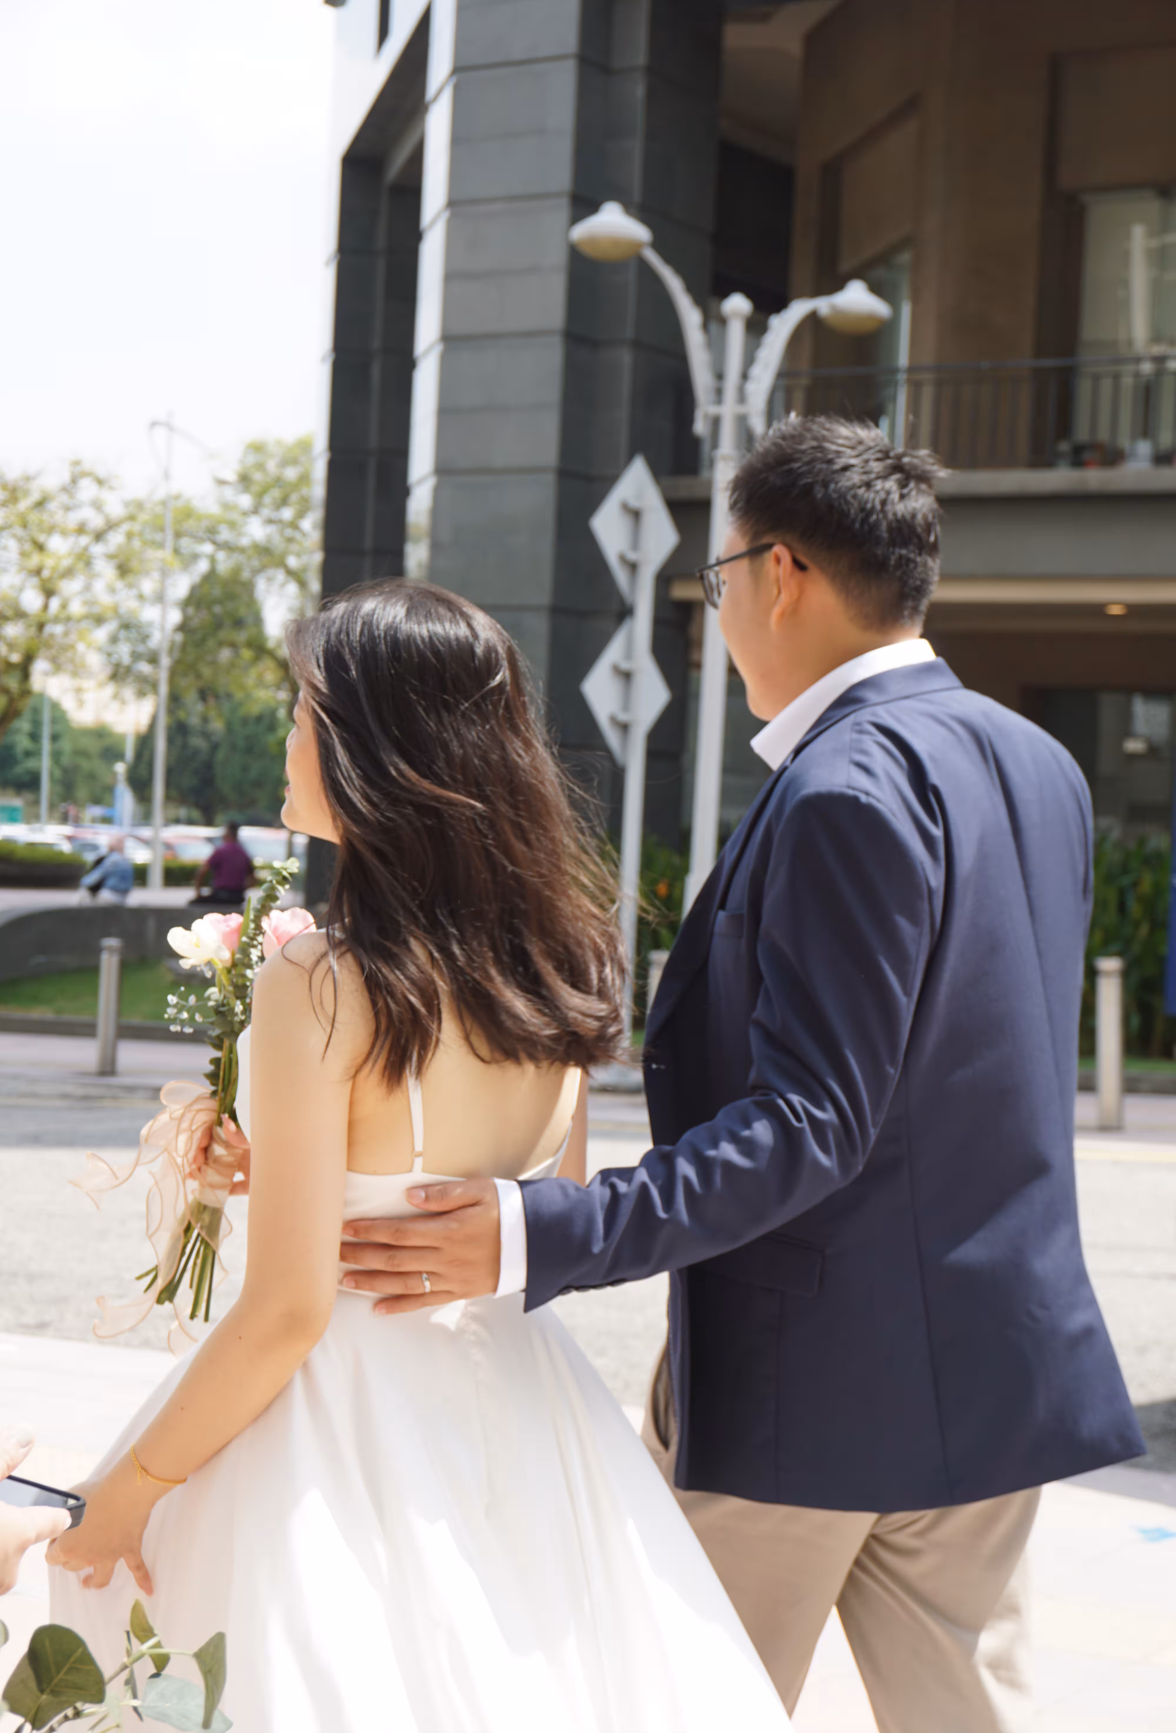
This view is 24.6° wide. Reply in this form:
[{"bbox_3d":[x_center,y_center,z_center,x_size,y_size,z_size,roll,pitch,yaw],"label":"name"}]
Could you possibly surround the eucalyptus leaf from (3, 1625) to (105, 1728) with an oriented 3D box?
[{"bbox_3d":[-0.328,0.496,1.650,0.060,0.065,0.018,20,9,-5],"label":"eucalyptus leaf"}]

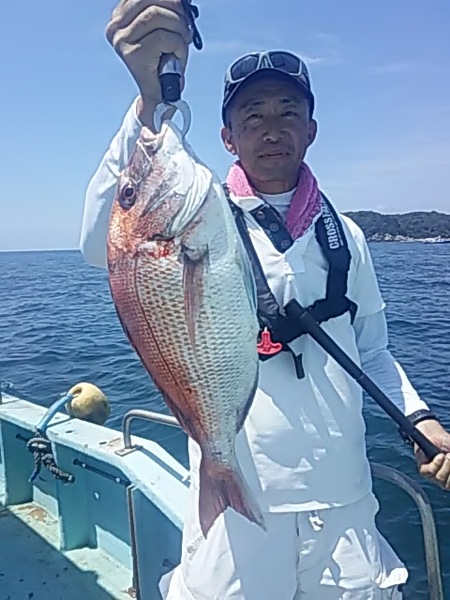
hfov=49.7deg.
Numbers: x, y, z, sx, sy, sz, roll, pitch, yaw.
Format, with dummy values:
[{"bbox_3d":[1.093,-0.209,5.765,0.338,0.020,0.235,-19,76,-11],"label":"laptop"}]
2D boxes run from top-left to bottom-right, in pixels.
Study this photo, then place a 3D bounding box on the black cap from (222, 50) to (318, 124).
[{"bbox_3d":[0.079,-0.408,0.927,0.178,0.138,0.262,-5,-1,6],"label":"black cap"}]

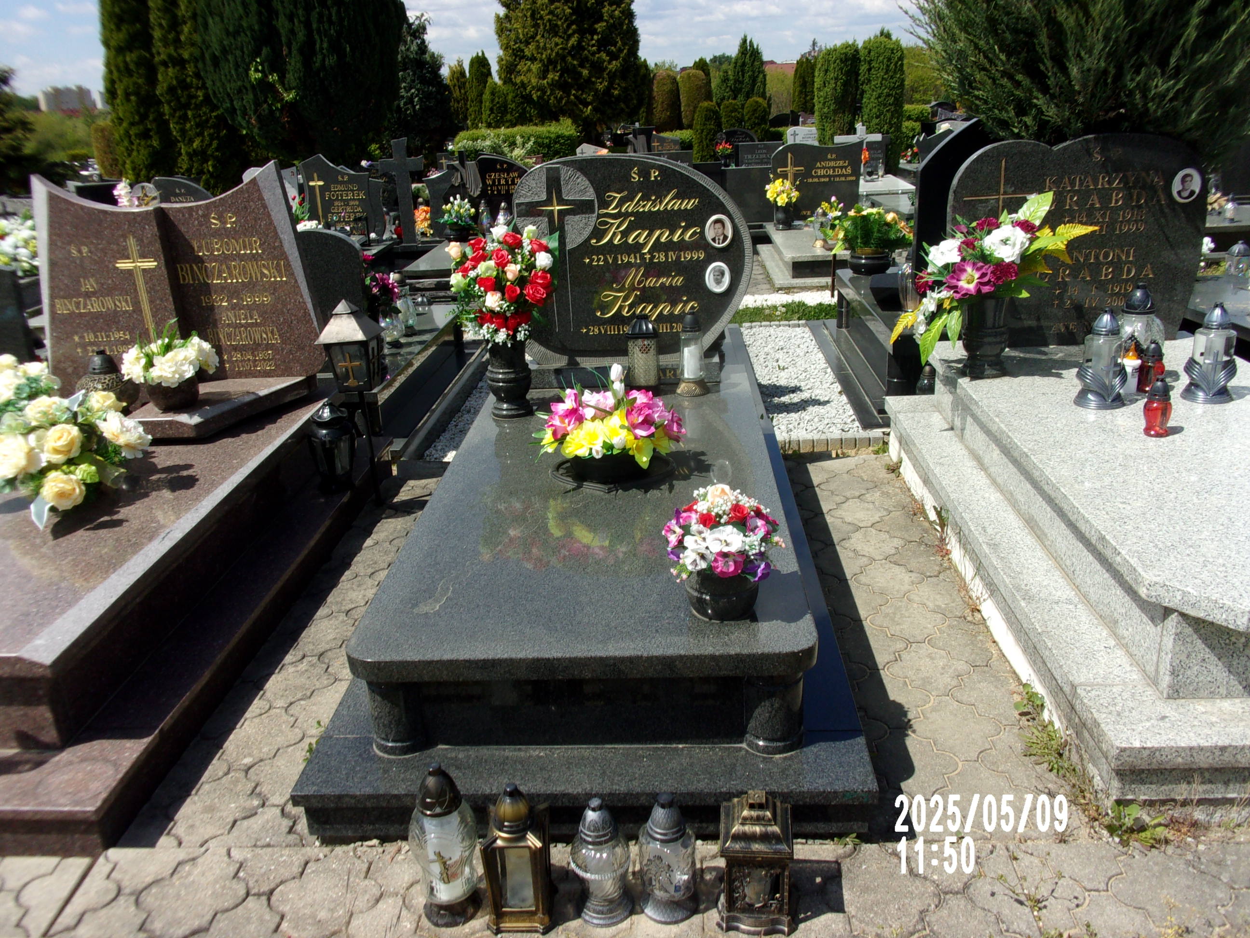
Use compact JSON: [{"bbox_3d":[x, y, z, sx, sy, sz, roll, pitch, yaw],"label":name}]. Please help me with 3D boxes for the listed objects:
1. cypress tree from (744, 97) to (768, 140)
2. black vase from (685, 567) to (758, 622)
[{"bbox_3d":[2.438,-6.251,18.931,0.451,1.360,0.451,-1,20,3],"label":"cypress tree"},{"bbox_3d":[0.186,0.223,1.943,0.143,0.102,0.143,-1,21,3],"label":"black vase"}]

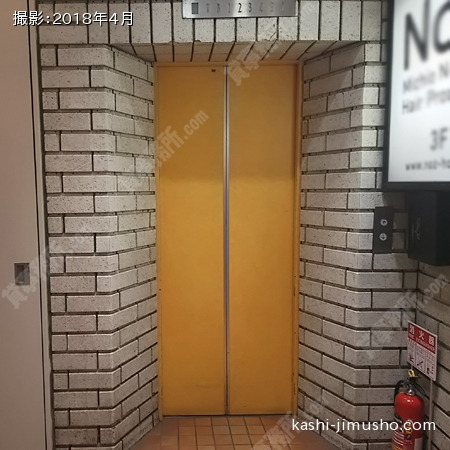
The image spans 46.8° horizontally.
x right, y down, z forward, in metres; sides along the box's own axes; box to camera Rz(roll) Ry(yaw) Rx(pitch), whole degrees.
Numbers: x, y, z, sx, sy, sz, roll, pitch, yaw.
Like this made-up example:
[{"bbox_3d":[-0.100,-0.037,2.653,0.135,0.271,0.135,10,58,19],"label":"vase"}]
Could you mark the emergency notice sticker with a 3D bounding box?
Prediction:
[{"bbox_3d":[0.931,0.591,2.460,0.010,0.209,0.246,-1,6,-10],"label":"emergency notice sticker"}]

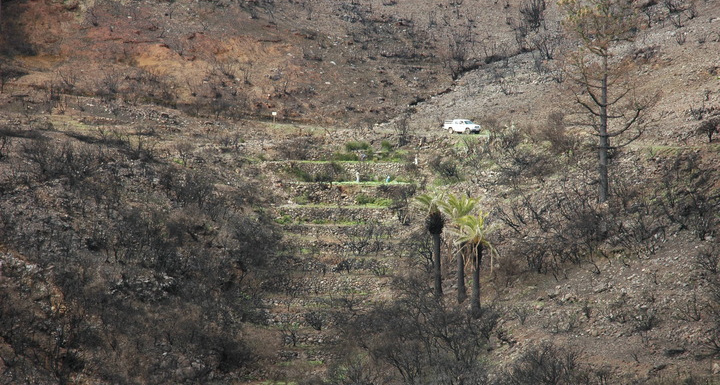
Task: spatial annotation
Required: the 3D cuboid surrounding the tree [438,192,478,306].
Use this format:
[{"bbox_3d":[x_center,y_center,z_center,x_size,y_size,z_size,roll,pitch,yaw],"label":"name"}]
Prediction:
[{"bbox_3d":[10.843,6.164,231.000,4.300,11.800,4.300,0,4,0],"label":"tree"}]

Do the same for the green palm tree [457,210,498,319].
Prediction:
[{"bbox_3d":[12.547,7.754,226.000,4.200,11.100,4.200,0,4,0],"label":"green palm tree"}]

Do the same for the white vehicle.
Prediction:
[{"bbox_3d":[12.564,-8.084,259.000,1.780,1.780,5.000,-4,5,-43],"label":"white vehicle"}]

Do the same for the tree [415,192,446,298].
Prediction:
[{"bbox_3d":[7.794,5.749,232.000,3.500,11.500,3.500,0,4,0],"label":"tree"}]

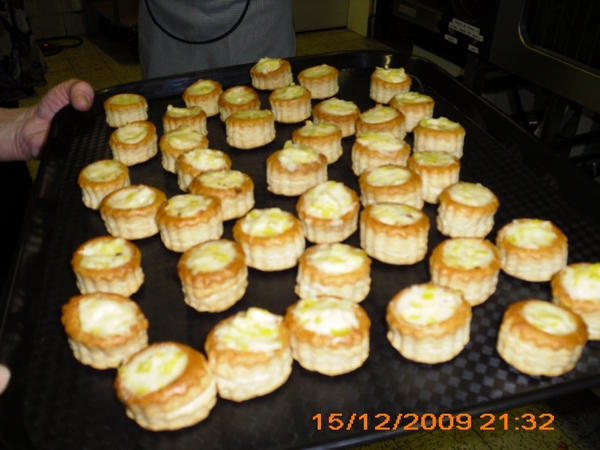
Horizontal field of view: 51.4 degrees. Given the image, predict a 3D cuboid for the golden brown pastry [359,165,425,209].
[{"bbox_3d":[0.071,-0.025,0.485,0.047,0.025,0.047,-5,31,0],"label":"golden brown pastry"}]

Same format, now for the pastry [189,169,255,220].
[{"bbox_3d":[-0.057,-0.023,0.466,0.047,0.021,0.047,-3,31,0],"label":"pastry"}]

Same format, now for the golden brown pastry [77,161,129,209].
[{"bbox_3d":[-0.166,-0.035,0.532,0.041,0.028,0.041,-13,32,-16],"label":"golden brown pastry"}]

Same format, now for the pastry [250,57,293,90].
[{"bbox_3d":[-0.034,-0.190,0.780,0.050,0.027,0.050,-4,31,-2],"label":"pastry"}]

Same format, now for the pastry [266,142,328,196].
[{"bbox_3d":[-0.002,-0.049,0.543,0.052,0.028,0.052,-3,31,0],"label":"pastry"}]

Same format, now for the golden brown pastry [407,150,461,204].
[{"bbox_3d":[0.103,-0.037,0.482,0.041,0.024,0.041,-3,32,2],"label":"golden brown pastry"}]

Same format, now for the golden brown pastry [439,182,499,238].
[{"bbox_3d":[0.115,-0.011,0.430,0.041,0.023,0.041,-3,31,0],"label":"golden brown pastry"}]

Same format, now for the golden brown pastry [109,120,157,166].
[{"bbox_3d":[-0.145,-0.071,0.549,0.040,0.024,0.040,-3,31,0],"label":"golden brown pastry"}]

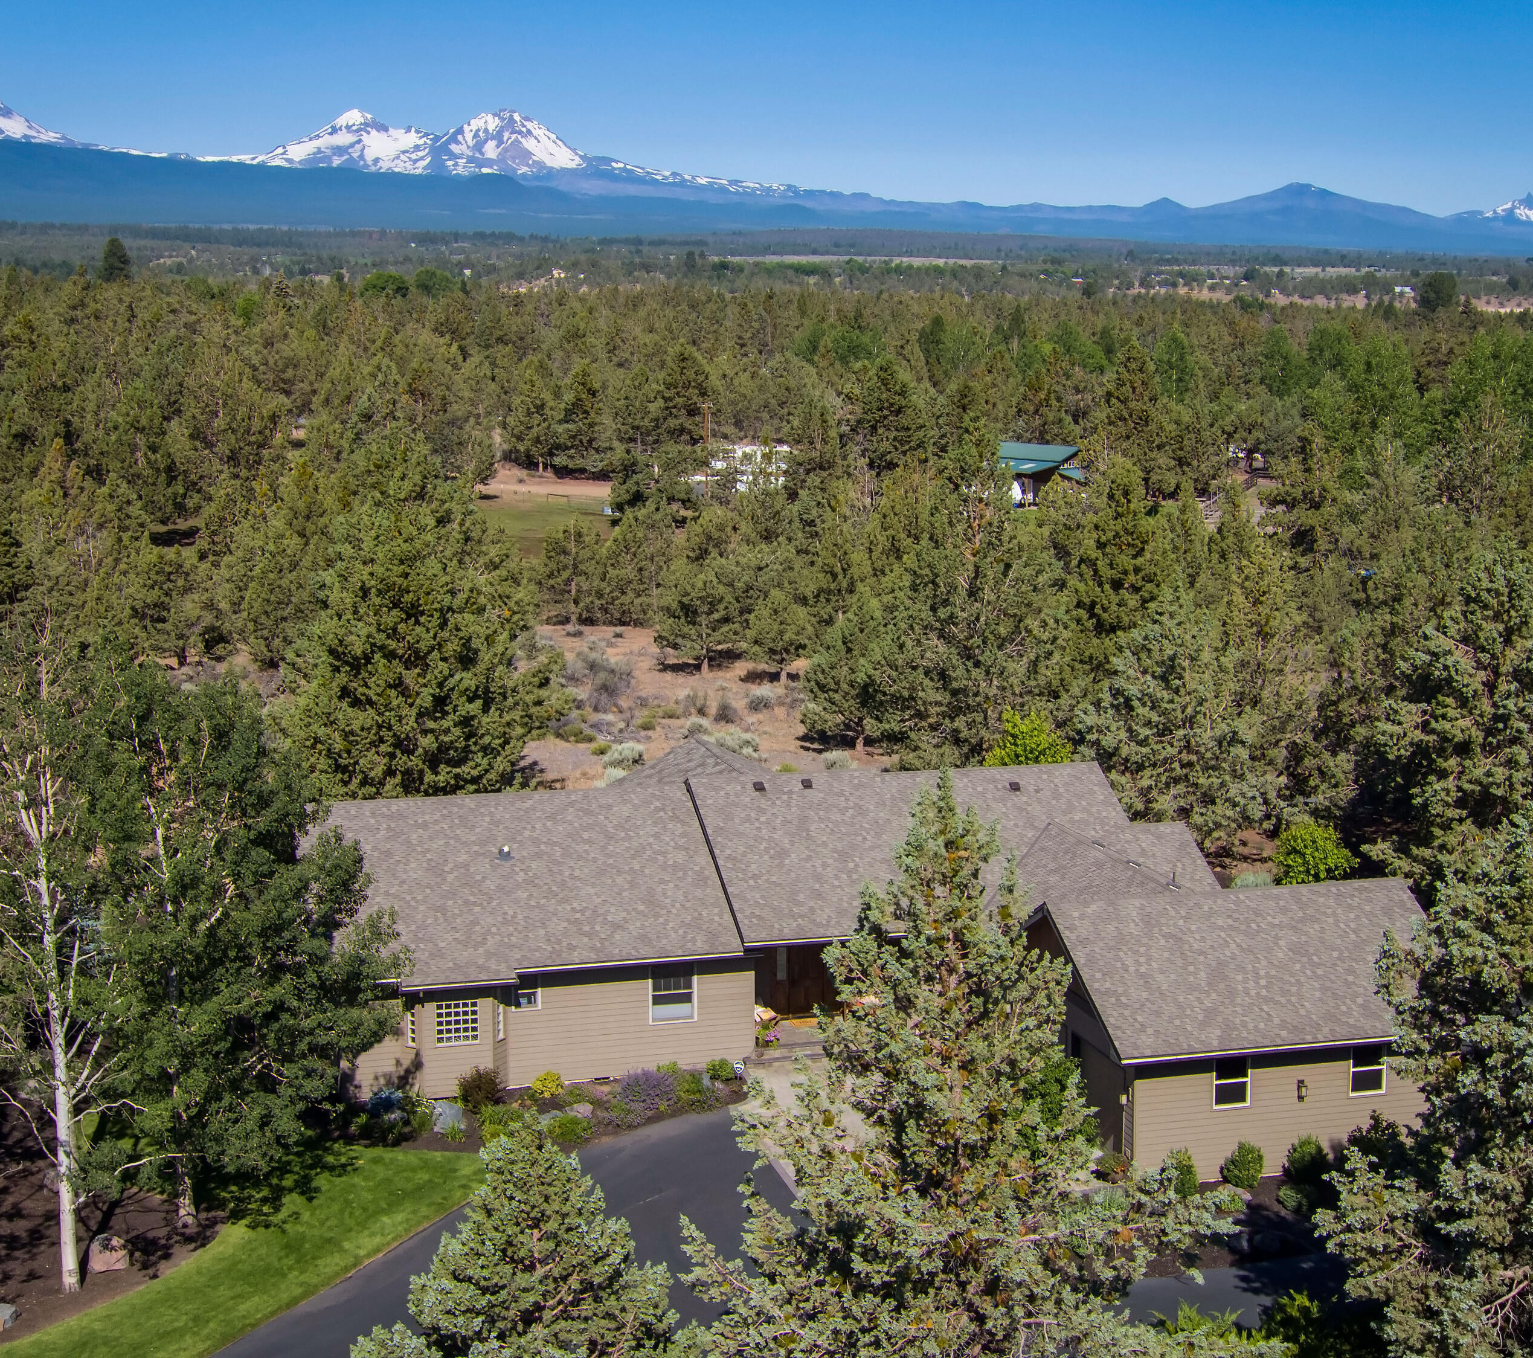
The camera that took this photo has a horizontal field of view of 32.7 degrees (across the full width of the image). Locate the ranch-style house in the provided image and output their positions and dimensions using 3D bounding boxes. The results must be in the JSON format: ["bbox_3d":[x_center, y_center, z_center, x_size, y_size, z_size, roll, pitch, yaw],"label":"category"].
[{"bbox_3d":[1.094,6.344,66.844,25.300,7.000,23.600,-2,10,-16],"label":"ranch-style house"}]

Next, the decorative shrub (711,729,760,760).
[{"bbox_3d":[-1.310,2.660,107.000,1.950,1.350,1.850,-2,10,-16],"label":"decorative shrub"}]

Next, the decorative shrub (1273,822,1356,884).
[{"bbox_3d":[17.621,5.919,84.223,2.700,2.780,2.700,-2,10,-16],"label":"decorative shrub"}]

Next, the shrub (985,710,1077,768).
[{"bbox_3d":[9.716,3.090,97.322,3.600,4.030,3.600,-2,10,-16],"label":"shrub"}]

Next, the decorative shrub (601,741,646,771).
[{"bbox_3d":[-5.730,3.090,104.900,1.770,1.200,1.700,1,9,0],"label":"decorative shrub"}]

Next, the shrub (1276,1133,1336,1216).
[{"bbox_3d":[11.803,10.835,57.200,1.300,1.600,1.350,1,9,0],"label":"shrub"}]

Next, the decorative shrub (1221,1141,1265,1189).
[{"bbox_3d":[10.566,10.774,58.021,1.020,1.080,1.020,1,9,0],"label":"decorative shrub"}]

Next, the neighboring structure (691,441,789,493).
[{"bbox_3d":[-2.190,-17.307,219.000,9.500,5.200,8.000,1,9,0],"label":"neighboring structure"}]

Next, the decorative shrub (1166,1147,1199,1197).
[{"bbox_3d":[9.162,10.878,57.615,0.800,1.150,0.800,1,9,0],"label":"decorative shrub"}]

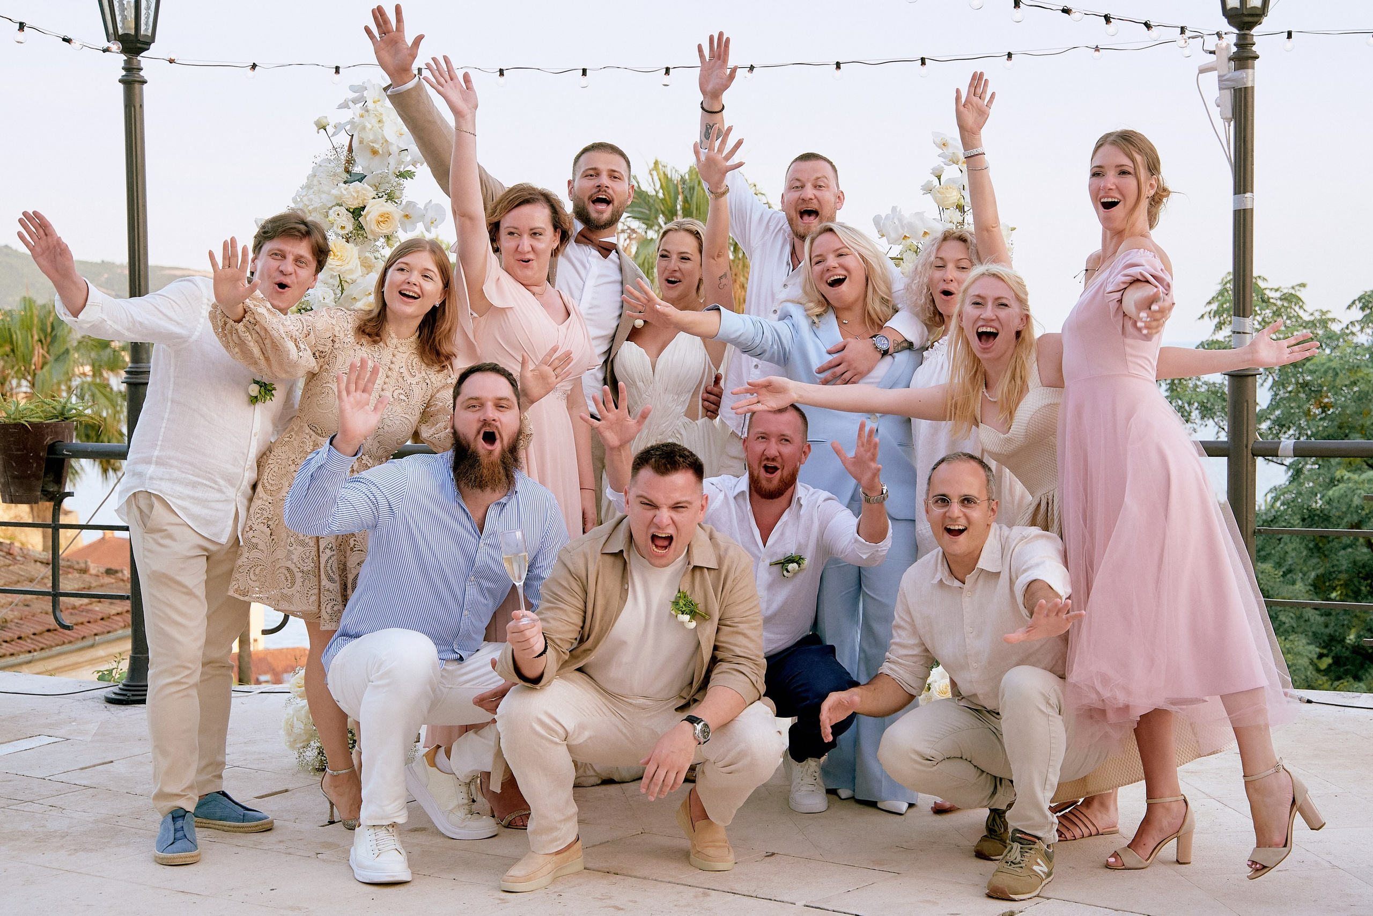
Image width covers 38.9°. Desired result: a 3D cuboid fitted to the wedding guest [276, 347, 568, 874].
[{"bbox_3d":[-0.643,0.381,4.831,0.710,1.220,0.660,-1,3,-10],"label":"wedding guest"}]

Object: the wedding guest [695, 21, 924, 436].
[{"bbox_3d":[0.348,-0.134,5.602,0.700,2.140,0.500,-1,3,0],"label":"wedding guest"}]

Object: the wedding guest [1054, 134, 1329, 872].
[{"bbox_3d":[1.185,0.096,4.634,0.630,1.780,0.720,-3,4,-35],"label":"wedding guest"}]

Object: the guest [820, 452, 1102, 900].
[{"bbox_3d":[0.670,0.486,4.717,0.680,1.000,0.680,0,4,15],"label":"guest"}]

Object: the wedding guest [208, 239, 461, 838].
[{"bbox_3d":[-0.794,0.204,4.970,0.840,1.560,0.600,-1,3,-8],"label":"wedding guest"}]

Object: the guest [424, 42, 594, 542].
[{"bbox_3d":[-0.469,-0.043,5.206,0.520,2.020,0.450,-1,3,-12],"label":"guest"}]

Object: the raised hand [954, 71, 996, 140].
[{"bbox_3d":[0.783,-0.956,5.280,0.110,0.185,0.060,5,5,0],"label":"raised hand"}]

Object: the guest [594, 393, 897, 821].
[{"bbox_3d":[0.149,0.378,5.352,0.810,1.150,0.600,-1,3,-2],"label":"guest"}]

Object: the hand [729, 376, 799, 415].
[{"bbox_3d":[0.196,-0.158,4.900,0.180,0.095,0.070,-7,-19,-15],"label":"hand"}]

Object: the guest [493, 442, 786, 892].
[{"bbox_3d":[-0.111,0.473,4.716,0.700,1.040,0.640,-1,3,0],"label":"guest"}]

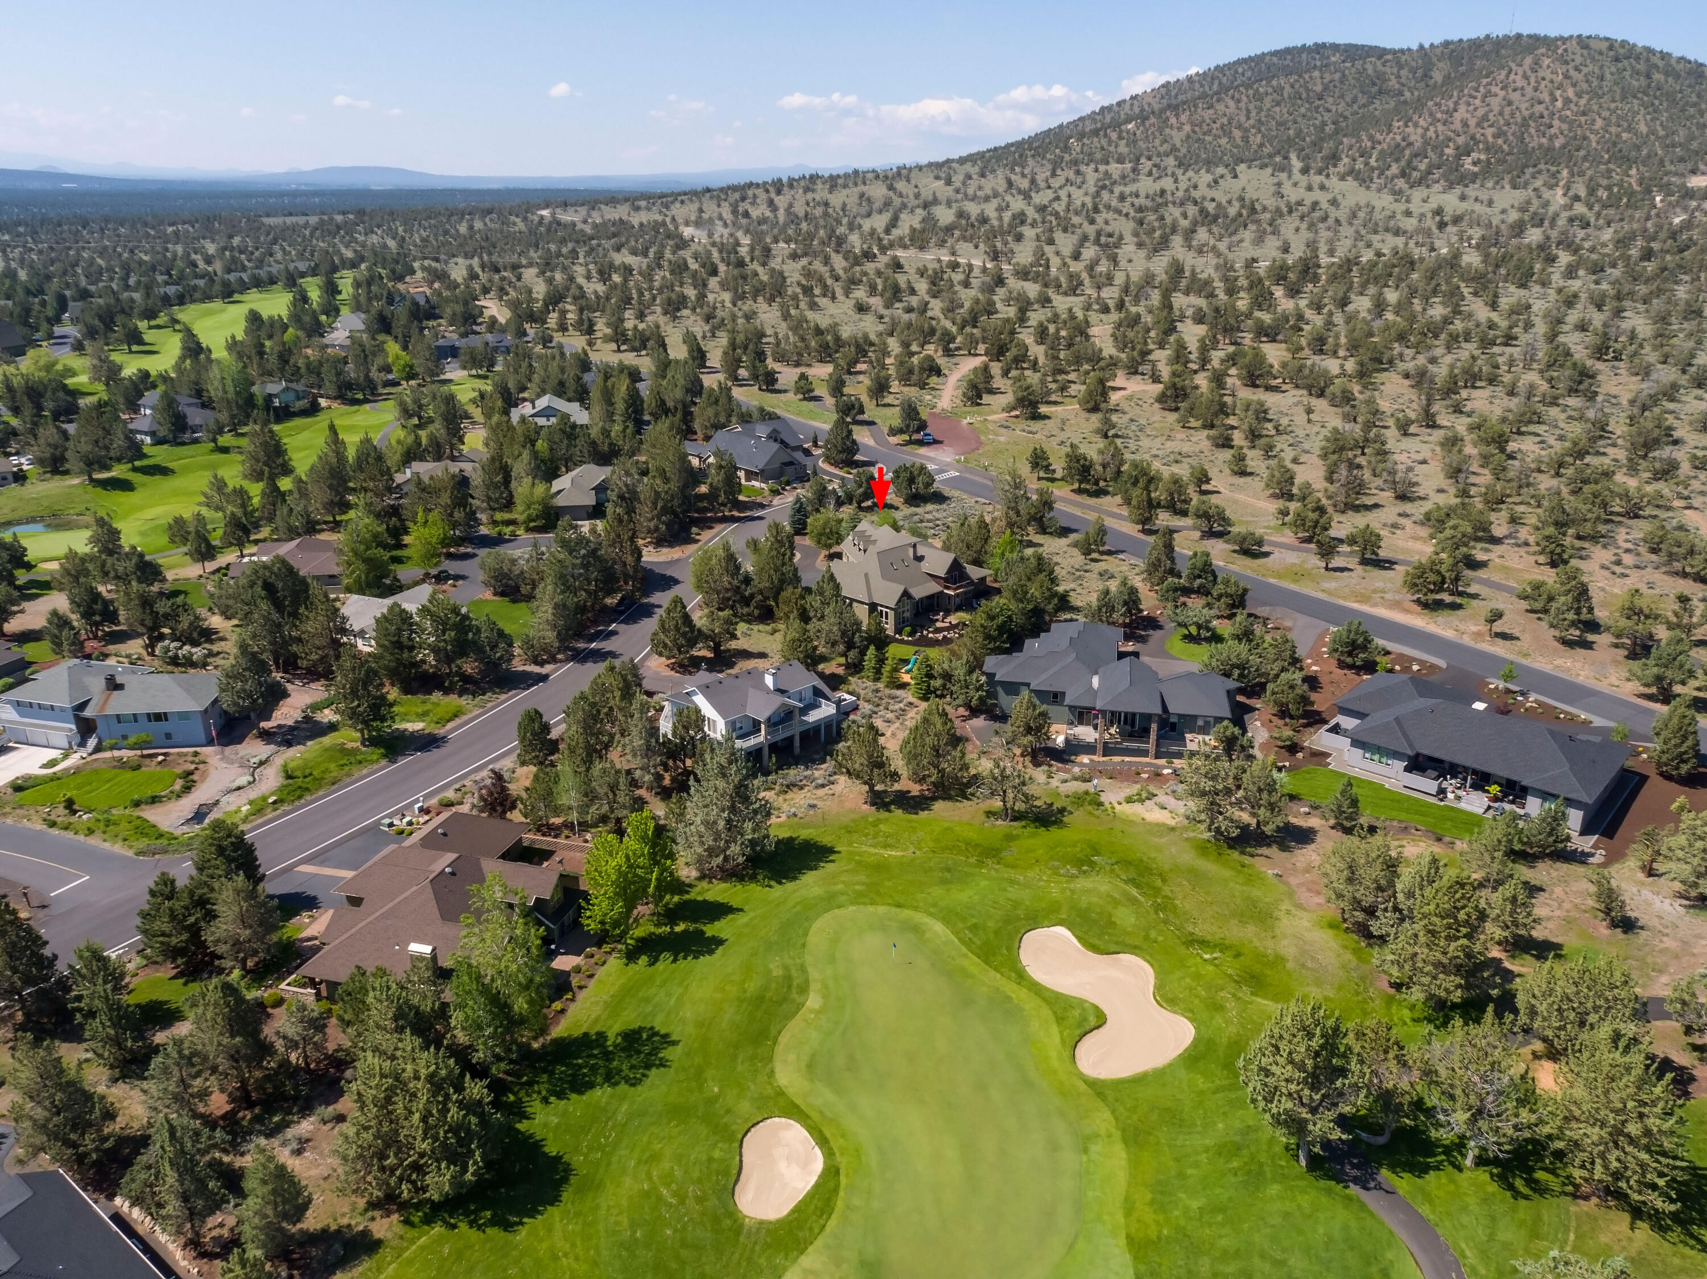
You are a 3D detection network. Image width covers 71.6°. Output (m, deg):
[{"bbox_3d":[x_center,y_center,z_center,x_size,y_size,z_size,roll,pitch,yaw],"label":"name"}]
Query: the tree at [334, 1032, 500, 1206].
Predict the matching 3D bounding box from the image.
[{"bbox_3d":[-27.910,30.710,75.800,10.250,11.560,10.250,0,21,0],"label":"tree"}]

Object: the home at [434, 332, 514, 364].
[{"bbox_3d":[-132.035,-102.704,413.770,26.200,6.500,14.500,-4,22,-11],"label":"home"}]

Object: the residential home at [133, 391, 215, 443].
[{"bbox_3d":[-171.860,-56.110,297.860,18.000,7.500,18.000,0,21,0],"label":"residential home"}]

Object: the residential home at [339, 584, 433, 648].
[{"bbox_3d":[-61.987,-2.962,166.471,18.000,5.000,17.500,11,24,25],"label":"residential home"}]

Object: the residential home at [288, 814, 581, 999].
[{"bbox_3d":[-34.740,22.530,102.690,20.580,5.880,24.500,6,22,16],"label":"residential home"}]

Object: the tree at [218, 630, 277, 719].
[{"bbox_3d":[-69.150,4.890,135.120,6.400,12.440,6.400,0,21,0],"label":"tree"}]

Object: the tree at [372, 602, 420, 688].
[{"bbox_3d":[-58.870,0.570,152.320,6.160,10.730,6.160,0,21,0],"label":"tree"}]

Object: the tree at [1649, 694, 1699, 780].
[{"bbox_3d":[84.999,9.959,122.371,4.848,9.426,4.848,0,22,0],"label":"tree"}]

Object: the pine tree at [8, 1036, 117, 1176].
[{"bbox_3d":[-51.430,29.470,75.860,6.500,9.850,6.500,0,21,0],"label":"pine tree"}]

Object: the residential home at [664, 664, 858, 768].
[{"bbox_3d":[-11.753,7.318,133.699,18.700,8.000,14.500,-18,28,-38],"label":"residential home"}]

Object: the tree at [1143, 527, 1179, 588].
[{"bbox_3d":[47.950,-12.850,184.430,5.610,9.560,5.610,0,21,0],"label":"tree"}]

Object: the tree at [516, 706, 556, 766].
[{"bbox_3d":[-35.046,10.443,130.094,4.047,6.841,4.047,0,22,0],"label":"tree"}]

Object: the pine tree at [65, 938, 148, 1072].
[{"bbox_3d":[-52.580,25.810,83.840,5.200,10.840,5.200,0,21,0],"label":"pine tree"}]

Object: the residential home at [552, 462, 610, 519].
[{"bbox_3d":[-51.150,-28.020,227.430,13.500,6.500,17.000,0,21,0],"label":"residential home"}]

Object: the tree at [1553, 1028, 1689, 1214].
[{"bbox_3d":[47.430,29.300,72.510,7.850,12.600,7.850,0,21,0],"label":"tree"}]

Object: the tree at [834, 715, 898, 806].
[{"bbox_3d":[1.710,12.330,119.530,6.330,9.950,6.330,0,21,0],"label":"tree"}]

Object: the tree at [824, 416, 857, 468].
[{"bbox_3d":[-2.996,-43.962,259.343,7.656,10.902,7.656,0,22,0],"label":"tree"}]

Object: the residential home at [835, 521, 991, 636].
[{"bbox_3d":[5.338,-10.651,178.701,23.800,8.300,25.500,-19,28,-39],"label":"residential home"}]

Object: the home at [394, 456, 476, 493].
[{"bbox_3d":[-86.220,-34.110,243.670,17.000,6.000,14.000,0,21,0],"label":"home"}]

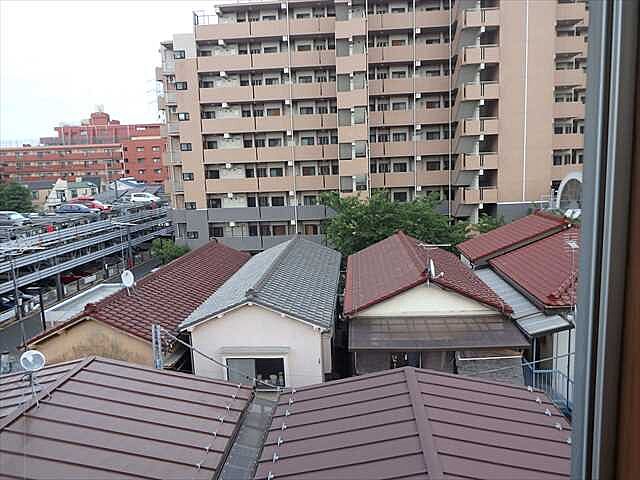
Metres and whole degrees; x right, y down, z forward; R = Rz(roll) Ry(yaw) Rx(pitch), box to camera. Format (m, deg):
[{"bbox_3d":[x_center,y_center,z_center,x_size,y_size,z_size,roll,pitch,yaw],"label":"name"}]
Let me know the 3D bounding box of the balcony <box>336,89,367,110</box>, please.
[{"bbox_3d":[2.838,-12.205,38.749,2.540,1.500,1.300,-1,8,5],"label":"balcony"}]

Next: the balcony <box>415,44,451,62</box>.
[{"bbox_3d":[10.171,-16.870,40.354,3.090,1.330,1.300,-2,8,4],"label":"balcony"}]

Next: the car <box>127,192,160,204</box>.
[{"bbox_3d":[-25.593,-6.080,65.000,4.300,1.520,1.700,-1,7,8],"label":"car"}]

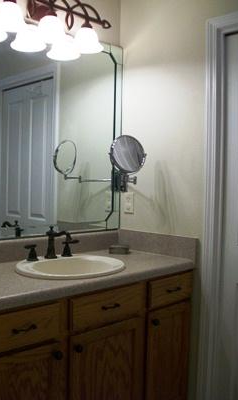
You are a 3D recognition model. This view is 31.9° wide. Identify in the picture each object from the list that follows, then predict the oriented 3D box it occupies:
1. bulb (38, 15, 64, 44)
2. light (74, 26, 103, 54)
[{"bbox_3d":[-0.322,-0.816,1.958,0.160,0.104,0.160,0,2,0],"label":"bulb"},{"bbox_3d":[-0.163,-0.820,2.107,0.168,0.104,0.168,0,2,0],"label":"light"}]

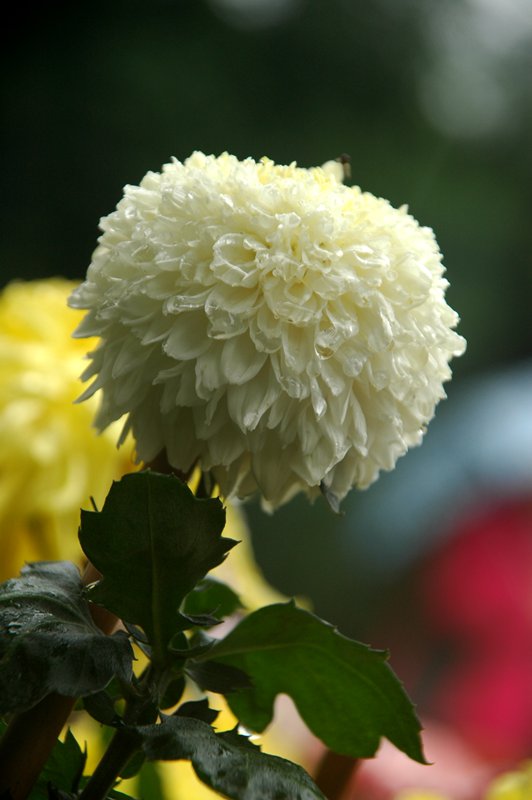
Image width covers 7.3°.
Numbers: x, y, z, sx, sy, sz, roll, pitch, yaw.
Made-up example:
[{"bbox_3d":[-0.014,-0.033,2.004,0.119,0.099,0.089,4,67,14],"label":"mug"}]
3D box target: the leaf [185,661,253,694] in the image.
[{"bbox_3d":[-0.015,0.089,1.325,0.022,0.011,0.010,11,6,0],"label":"leaf"}]

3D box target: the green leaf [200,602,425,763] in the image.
[{"bbox_3d":[0.015,0.090,1.330,0.084,0.045,0.030,21,3,-5],"label":"green leaf"}]

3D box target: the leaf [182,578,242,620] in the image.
[{"bbox_3d":[-0.018,0.064,1.330,0.020,0.014,0.013,0,3,0],"label":"leaf"}]

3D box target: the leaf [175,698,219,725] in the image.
[{"bbox_3d":[-0.022,0.100,1.330,0.015,0.009,0.007,0,3,0],"label":"leaf"}]

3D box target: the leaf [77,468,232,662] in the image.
[{"bbox_3d":[-0.035,0.053,1.320,0.050,0.062,0.018,0,3,0],"label":"leaf"}]

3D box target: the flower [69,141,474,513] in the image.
[{"bbox_3d":[0.000,-0.023,1.330,0.127,0.113,0.115,0,3,-3],"label":"flower"}]

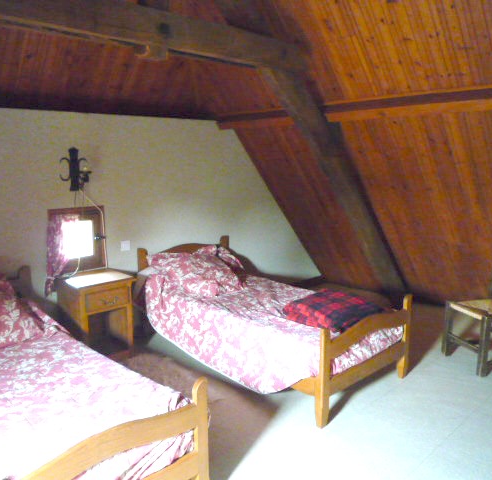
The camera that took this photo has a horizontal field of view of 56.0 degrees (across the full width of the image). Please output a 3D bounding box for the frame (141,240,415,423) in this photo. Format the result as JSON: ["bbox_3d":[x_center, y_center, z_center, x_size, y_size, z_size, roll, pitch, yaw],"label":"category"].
[{"bbox_3d":[0.112,0.520,3.580,0.966,0.727,2.004,-9,14,-42],"label":"frame"}]

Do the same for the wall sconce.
[{"bbox_3d":[-1.258,-0.529,3.488,0.206,0.329,0.170,-9,14,-42],"label":"wall sconce"}]

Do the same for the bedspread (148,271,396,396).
[{"bbox_3d":[0.131,0.610,3.556,1.040,0.440,1.830,-9,14,-42],"label":"bedspread"}]

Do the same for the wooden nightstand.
[{"bbox_3d":[-1.168,0.573,3.615,0.455,0.571,0.445,-9,14,-42],"label":"wooden nightstand"}]

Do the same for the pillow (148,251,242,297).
[{"bbox_3d":[-0.358,0.239,3.888,0.630,0.230,0.620,-9,14,-42],"label":"pillow"}]

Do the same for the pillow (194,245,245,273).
[{"bbox_3d":[-0.277,0.178,4.215,0.540,0.230,0.400,-9,14,-42],"label":"pillow"}]

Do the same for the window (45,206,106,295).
[{"bbox_3d":[-1.322,0.064,3.647,0.481,0.633,0.090,-9,14,-42],"label":"window"}]

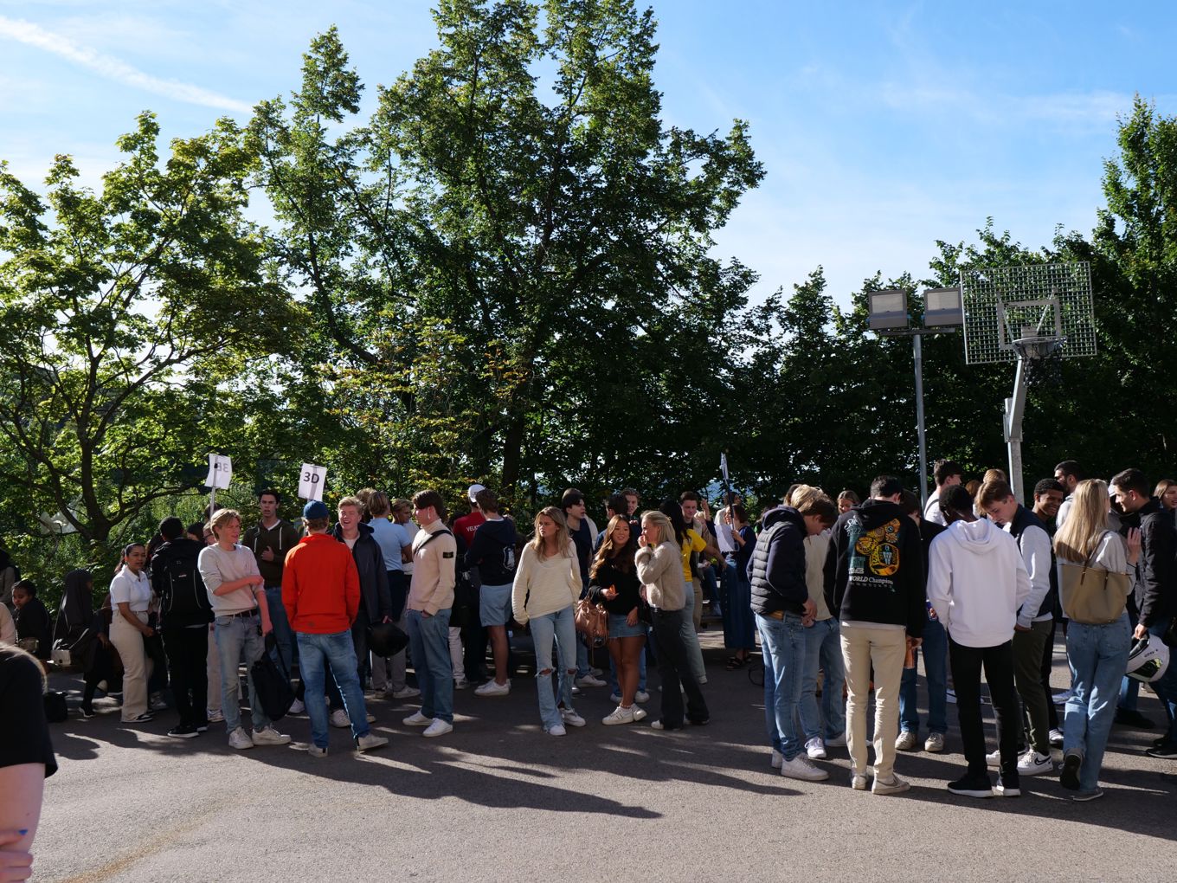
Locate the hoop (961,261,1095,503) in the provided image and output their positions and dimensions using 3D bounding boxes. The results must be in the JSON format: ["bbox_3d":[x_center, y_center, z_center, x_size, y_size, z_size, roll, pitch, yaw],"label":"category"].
[{"bbox_3d":[4.327,0.221,10.598,1.220,3.800,1.620,-3,-4,8],"label":"hoop"}]

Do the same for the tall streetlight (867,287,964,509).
[{"bbox_3d":[4.279,0.178,13.927,1.216,4.315,0.420,-3,-4,8],"label":"tall streetlight"}]

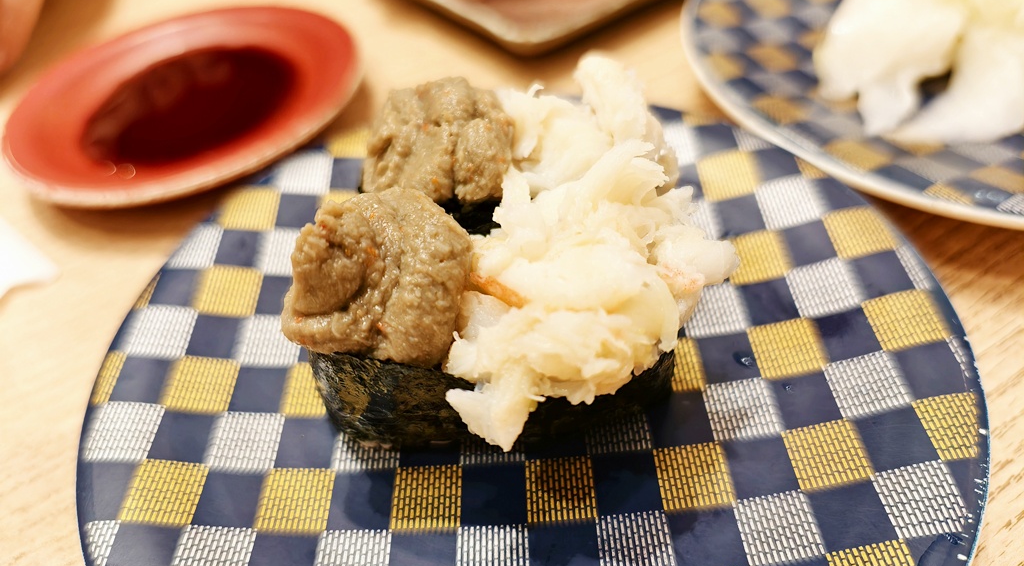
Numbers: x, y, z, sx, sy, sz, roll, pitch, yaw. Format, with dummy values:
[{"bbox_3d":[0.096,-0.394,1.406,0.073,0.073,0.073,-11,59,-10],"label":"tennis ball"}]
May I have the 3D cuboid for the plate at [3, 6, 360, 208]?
[{"bbox_3d":[-0.091,-0.050,0.200,0.097,0.018,0.097,-7,46,0],"label":"plate"}]

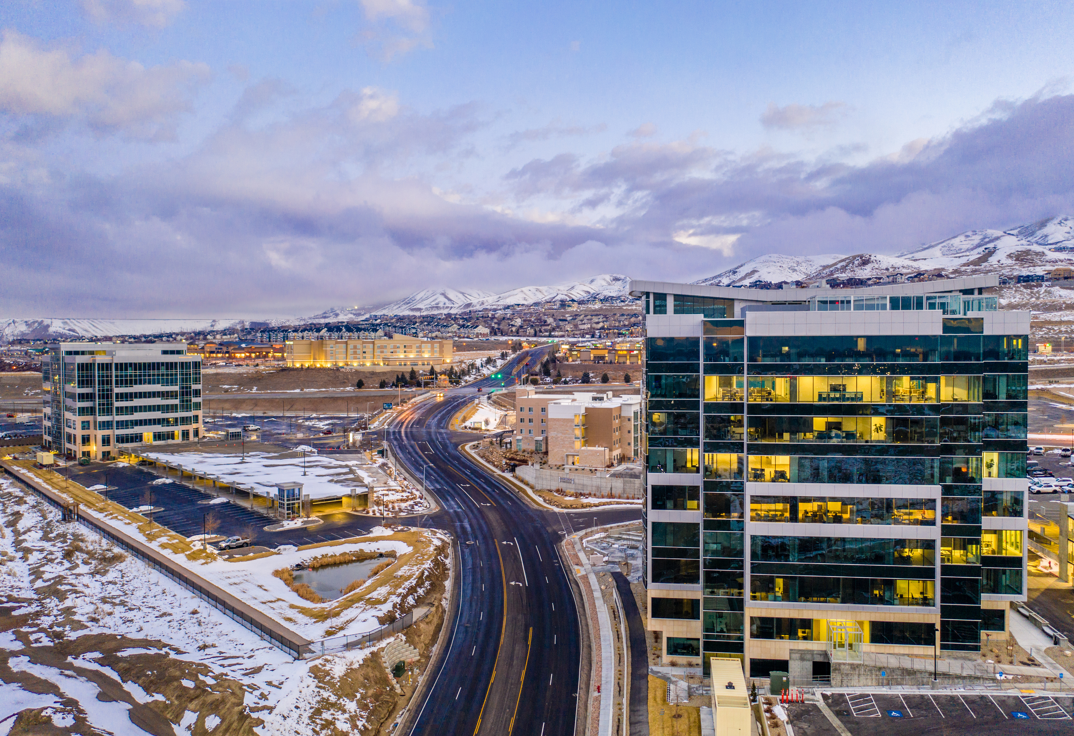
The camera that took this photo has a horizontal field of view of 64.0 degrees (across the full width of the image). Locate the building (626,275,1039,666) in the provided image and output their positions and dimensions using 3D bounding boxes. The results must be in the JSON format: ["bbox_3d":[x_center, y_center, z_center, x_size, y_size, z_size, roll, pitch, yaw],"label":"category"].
[{"bbox_3d":[35.650,10.570,117.603,42.543,43.603,52.000,0,1,8],"label":"building"}]

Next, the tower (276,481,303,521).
[{"bbox_3d":[-50.588,27.404,175.975,4.100,6.311,4.200,-1,2,-40],"label":"tower"}]

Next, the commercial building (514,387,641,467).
[{"bbox_3d":[10.560,15.052,229.498,40.281,16.675,47.000,0,1,20],"label":"commercial building"}]

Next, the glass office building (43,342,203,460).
[{"bbox_3d":[-139.583,9.763,289.197,37.545,36.650,56.807,-1,2,-40],"label":"glass office building"}]

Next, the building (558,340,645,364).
[{"bbox_3d":[39.756,-6.999,455.989,50.563,7.966,22.000,0,1,15],"label":"building"}]

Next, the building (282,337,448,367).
[{"bbox_3d":[-95.414,-8.709,494.917,94.918,15.644,24.000,0,1,0],"label":"building"}]

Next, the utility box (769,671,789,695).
[{"bbox_3d":[24.580,31.894,87.048,1.851,1.950,1.500,0,1,9],"label":"utility box"}]

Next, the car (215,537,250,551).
[{"bbox_3d":[-52.767,30.417,149.869,5.450,1.800,1.950,-1,2,-40],"label":"car"}]

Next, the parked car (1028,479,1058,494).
[{"bbox_3d":[92.377,21.840,156.296,4.940,1.750,1.950,0,1,3],"label":"parked car"}]

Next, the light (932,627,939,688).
[{"bbox_3d":[40.661,29.642,87.527,0.700,6.281,1.100,0,1,10],"label":"light"}]

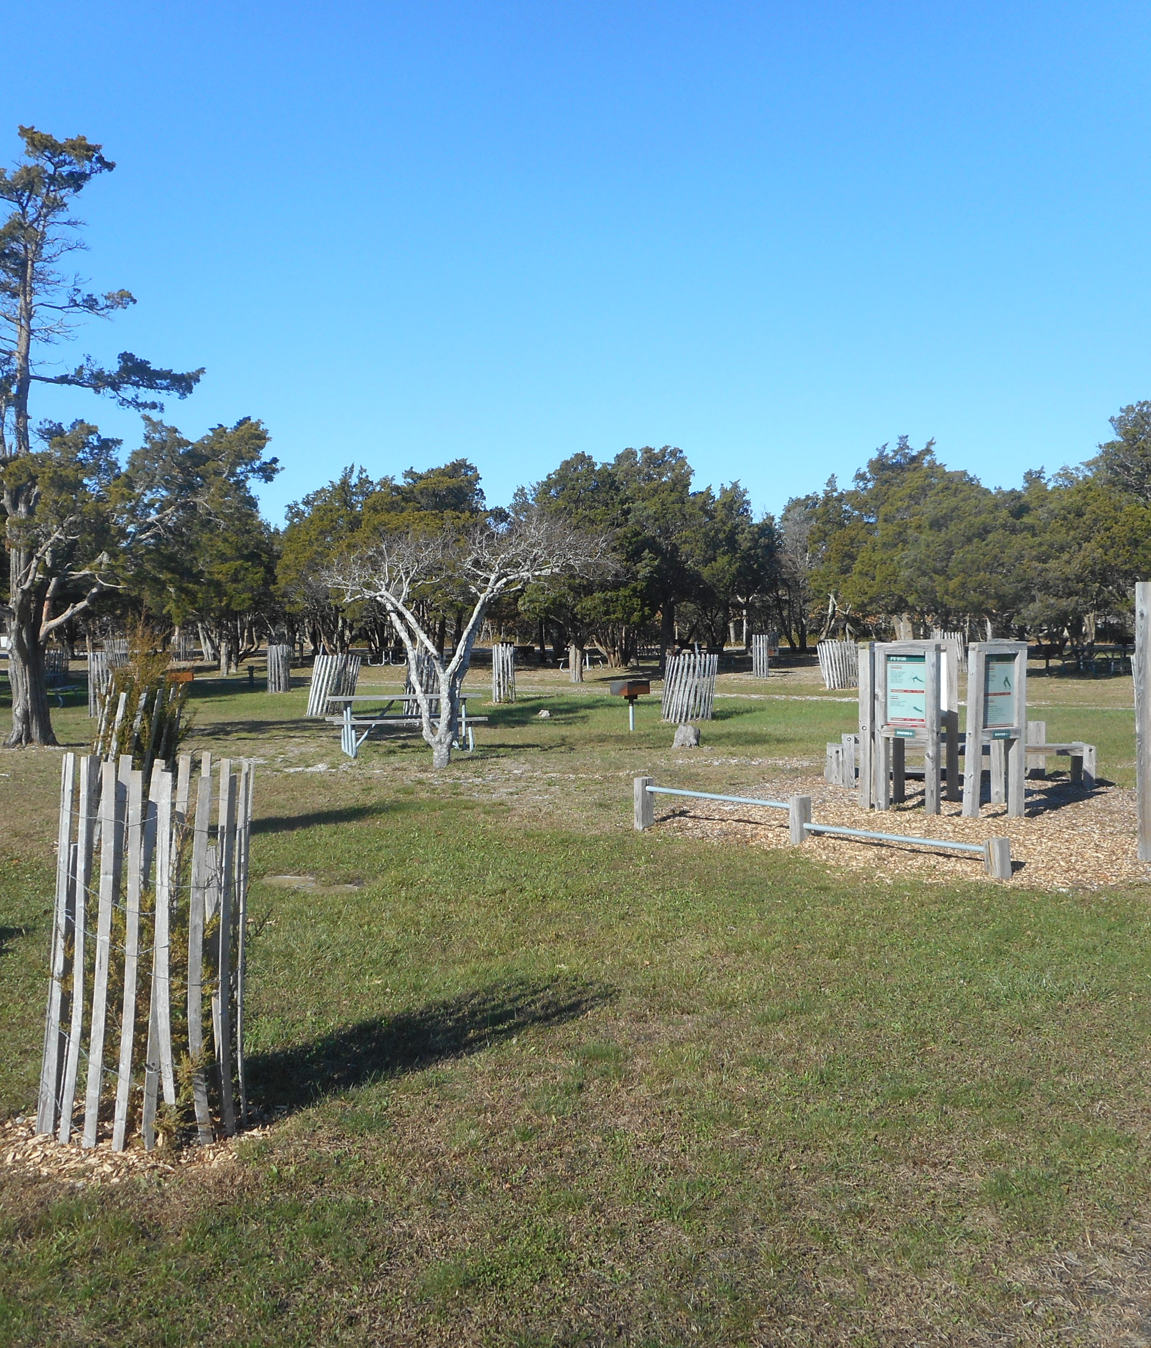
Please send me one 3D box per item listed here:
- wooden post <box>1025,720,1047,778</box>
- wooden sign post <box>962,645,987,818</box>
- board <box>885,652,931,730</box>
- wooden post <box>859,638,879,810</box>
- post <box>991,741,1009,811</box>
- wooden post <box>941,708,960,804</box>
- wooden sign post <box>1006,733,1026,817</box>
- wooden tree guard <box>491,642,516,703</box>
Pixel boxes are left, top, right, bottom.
[{"bbox_3d":[4.804,0.785,13.527,0.145,0.590,0.145,-3,3,-43],"label":"wooden post"},{"bbox_3d":[3.334,0.469,10.849,0.100,1.449,0.100,0,2,-28],"label":"wooden sign post"},{"bbox_3d":[2.863,0.151,11.200,0.370,0.640,0.050,1,3,37],"label":"board"},{"bbox_3d":[2.559,0.456,11.407,0.100,1.465,0.100,1,3,37],"label":"wooden post"},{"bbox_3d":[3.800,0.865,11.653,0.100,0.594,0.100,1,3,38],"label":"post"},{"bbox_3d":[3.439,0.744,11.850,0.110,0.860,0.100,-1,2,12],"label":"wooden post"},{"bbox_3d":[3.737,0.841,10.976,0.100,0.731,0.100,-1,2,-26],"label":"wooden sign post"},{"bbox_3d":[-1.517,-0.015,27.500,0.500,1.250,0.500,-1,2,0],"label":"wooden tree guard"}]

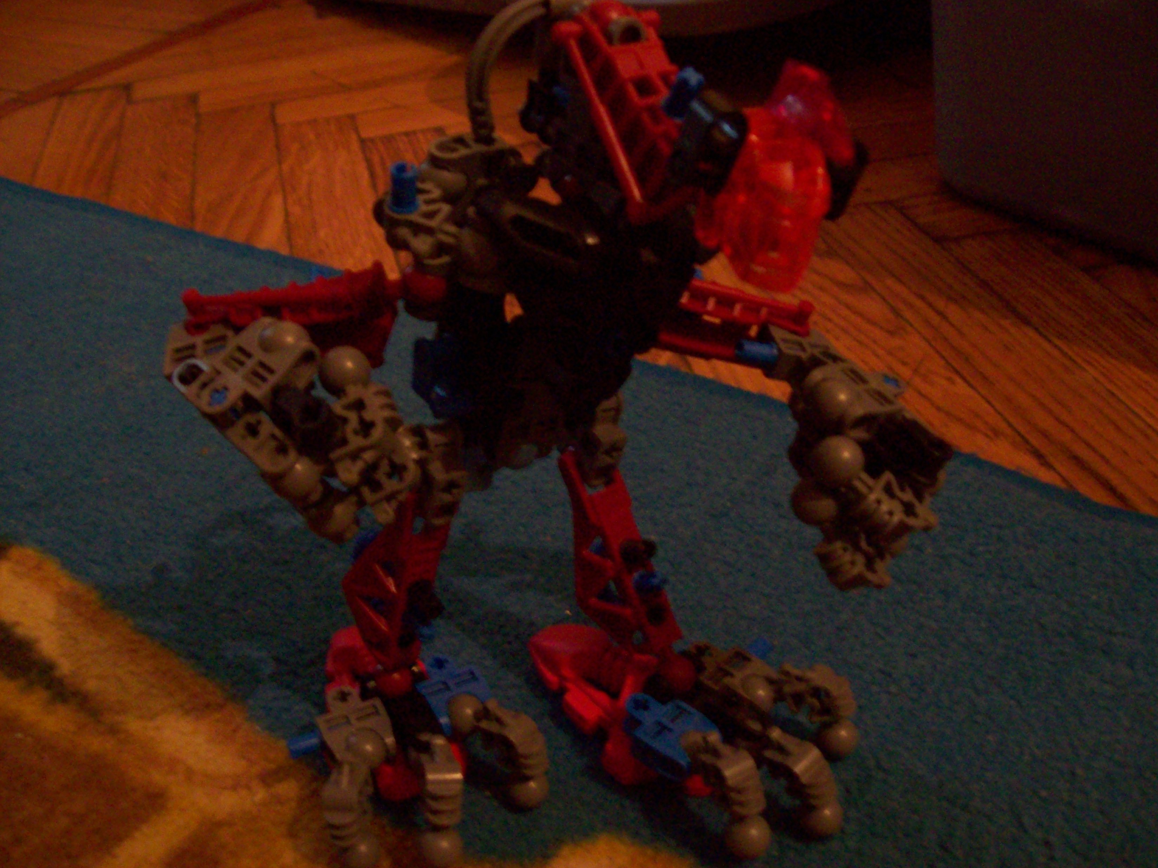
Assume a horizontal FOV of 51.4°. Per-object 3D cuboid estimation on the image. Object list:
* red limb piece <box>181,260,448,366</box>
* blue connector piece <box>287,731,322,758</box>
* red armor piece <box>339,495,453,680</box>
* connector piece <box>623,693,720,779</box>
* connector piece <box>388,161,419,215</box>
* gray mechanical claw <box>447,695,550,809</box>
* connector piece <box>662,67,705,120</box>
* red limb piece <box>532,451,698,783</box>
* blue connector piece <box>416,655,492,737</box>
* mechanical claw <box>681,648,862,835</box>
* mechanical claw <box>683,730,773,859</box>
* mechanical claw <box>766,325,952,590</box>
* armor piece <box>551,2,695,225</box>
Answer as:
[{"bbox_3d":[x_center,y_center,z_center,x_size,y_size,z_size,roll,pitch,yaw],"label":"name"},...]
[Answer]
[{"bbox_3d":[-0.056,-0.024,0.262,0.057,0.021,0.011,-7,34,-20],"label":"red limb piece"},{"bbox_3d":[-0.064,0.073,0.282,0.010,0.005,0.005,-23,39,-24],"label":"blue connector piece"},{"bbox_3d":[-0.047,0.033,0.307,0.013,0.056,0.022,-10,37,-39],"label":"red armor piece"},{"bbox_3d":[0.024,0.078,0.310,0.016,0.009,0.027,-31,42,-32],"label":"connector piece"},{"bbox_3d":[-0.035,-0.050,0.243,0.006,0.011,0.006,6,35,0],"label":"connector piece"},{"bbox_3d":[-0.021,0.083,0.316,0.011,0.021,0.035,-30,42,-32],"label":"gray mechanical claw"},{"bbox_3d":[0.021,-0.068,0.240,0.006,0.010,0.006,2,35,-46],"label":"connector piece"},{"bbox_3d":[0.008,0.042,0.282,0.039,0.080,0.028,19,41,29],"label":"red limb piece"},{"bbox_3d":[-0.033,0.071,0.325,0.016,0.009,0.027,-22,38,-23],"label":"blue connector piece"},{"bbox_3d":[0.050,0.076,0.314,0.050,0.025,0.030,21,43,32],"label":"mechanical claw"},{"bbox_3d":[0.034,0.082,0.276,0.011,0.025,0.023,-25,40,-27],"label":"mechanical claw"},{"bbox_3d":[0.060,0.005,0.258,0.036,0.047,0.029,21,42,31],"label":"mechanical claw"},{"bbox_3d":[0.010,-0.066,0.246,0.016,0.045,0.024,-31,-15,39],"label":"armor piece"}]

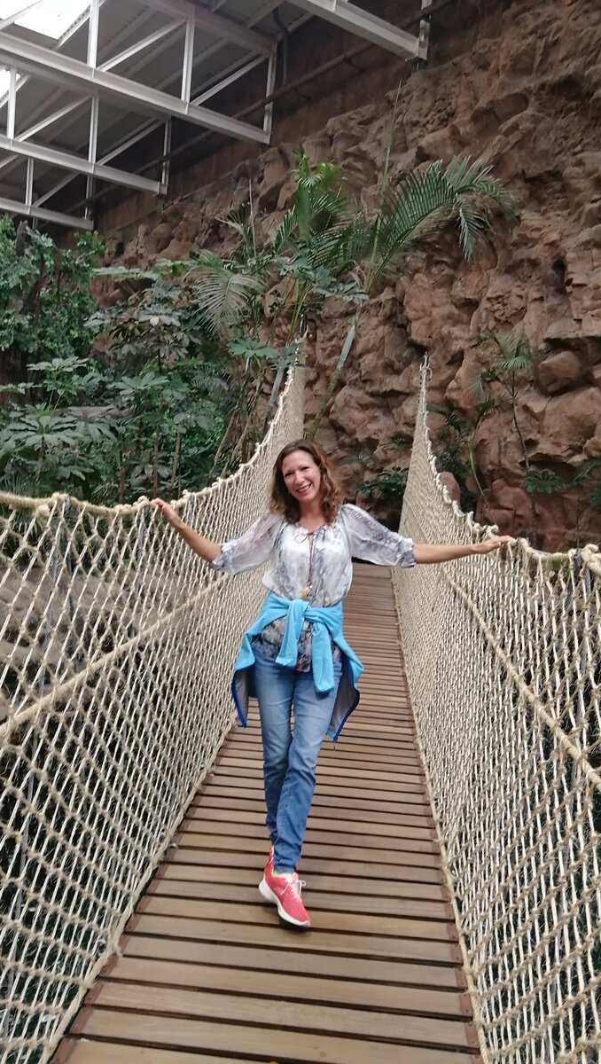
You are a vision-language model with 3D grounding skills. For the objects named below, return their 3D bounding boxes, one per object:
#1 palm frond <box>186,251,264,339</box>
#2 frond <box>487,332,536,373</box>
[{"bbox_3d":[-0.895,-2.801,9.800,0.900,0.920,0.650,4,4,6],"label":"palm frond"},{"bbox_3d":[2.191,-1.870,8.600,0.500,0.400,0.400,3,4,-6],"label":"frond"}]

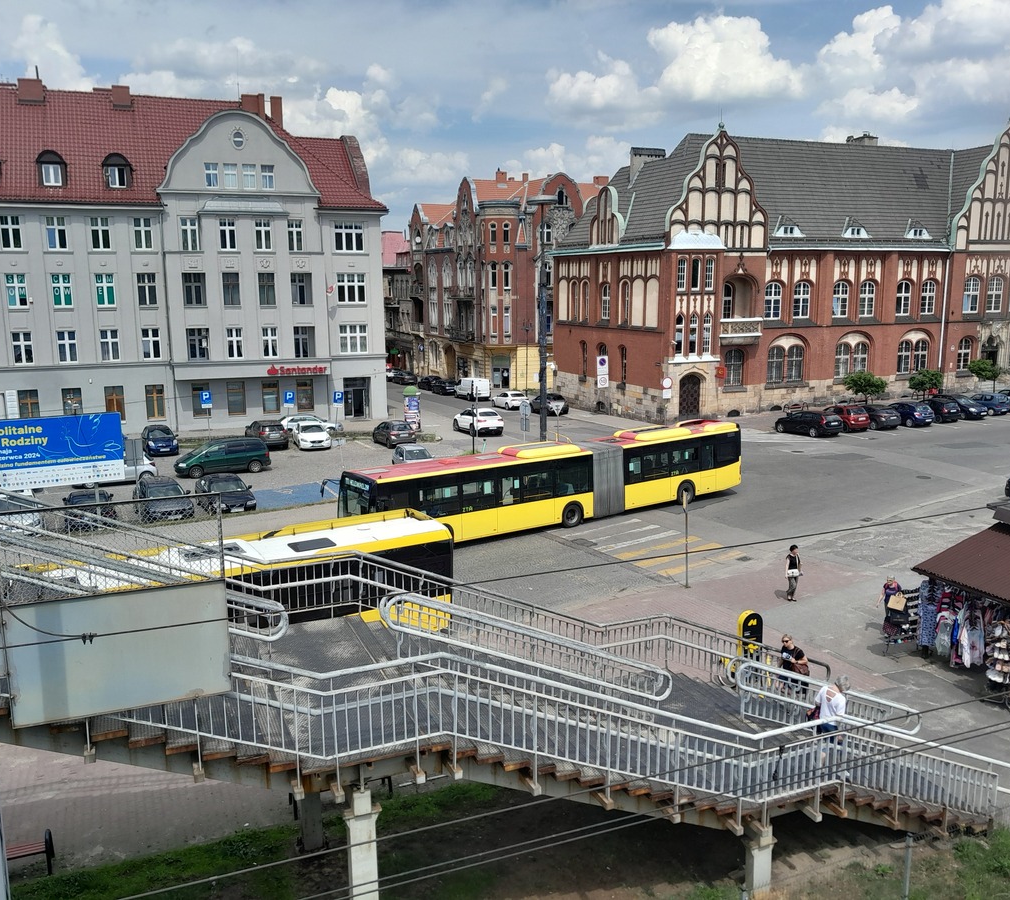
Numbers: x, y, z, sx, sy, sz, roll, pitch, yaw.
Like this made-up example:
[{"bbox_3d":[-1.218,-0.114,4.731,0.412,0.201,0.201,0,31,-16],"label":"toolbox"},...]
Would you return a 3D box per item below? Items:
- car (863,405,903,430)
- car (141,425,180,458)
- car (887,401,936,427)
[{"bbox_3d":[24.031,-2.222,61.484,1.790,1.450,4.360,-4,11,-19],"label":"car"},{"bbox_3d":[-20.552,-0.546,55.816,1.700,1.530,3.770,-6,12,-27],"label":"car"},{"bbox_3d":[26.832,-2.469,62.673,1.760,1.470,4.270,-4,11,-19],"label":"car"}]

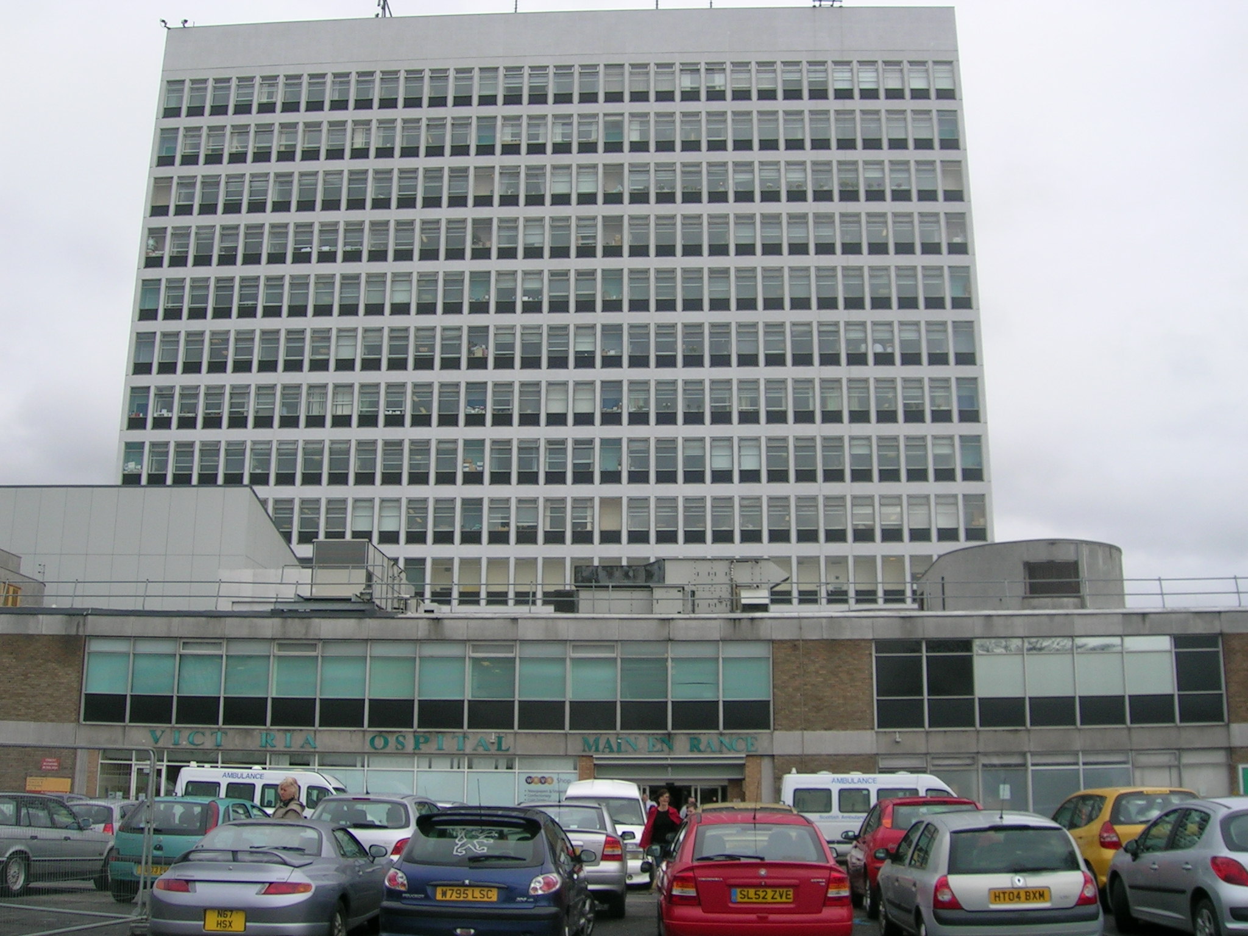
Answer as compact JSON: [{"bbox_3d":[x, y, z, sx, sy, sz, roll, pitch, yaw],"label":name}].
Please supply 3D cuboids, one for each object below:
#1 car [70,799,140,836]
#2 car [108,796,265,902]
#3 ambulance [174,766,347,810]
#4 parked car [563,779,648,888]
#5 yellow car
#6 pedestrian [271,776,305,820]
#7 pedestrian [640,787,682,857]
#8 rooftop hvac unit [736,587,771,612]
[{"bbox_3d":[-11.996,8.592,34.118,1.680,1.460,3.950,0,-13,3],"label":"car"},{"bbox_3d":[-5.789,5.331,20.155,1.650,1.440,3.820,0,-13,3],"label":"car"},{"bbox_3d":[-8.526,8.875,36.500,5.200,2.400,2.000,0,-15,3],"label":"ambulance"},{"bbox_3d":[-0.271,7.317,29.085,1.830,2.100,4.500,0,-13,3],"label":"parked car"},{"bbox_3d":[6.865,5.152,19.760,1.680,1.530,3.830,0,-13,3],"label":"yellow car"},{"bbox_3d":[-3.994,4.571,17.200,0.360,1.720,0.500,8,-17,-29],"label":"pedestrian"},{"bbox_3d":[0.537,5.576,21.200,0.580,1.680,0.400,2,-15,-7],"label":"pedestrian"},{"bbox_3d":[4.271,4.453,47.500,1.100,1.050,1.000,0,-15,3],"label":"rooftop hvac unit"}]

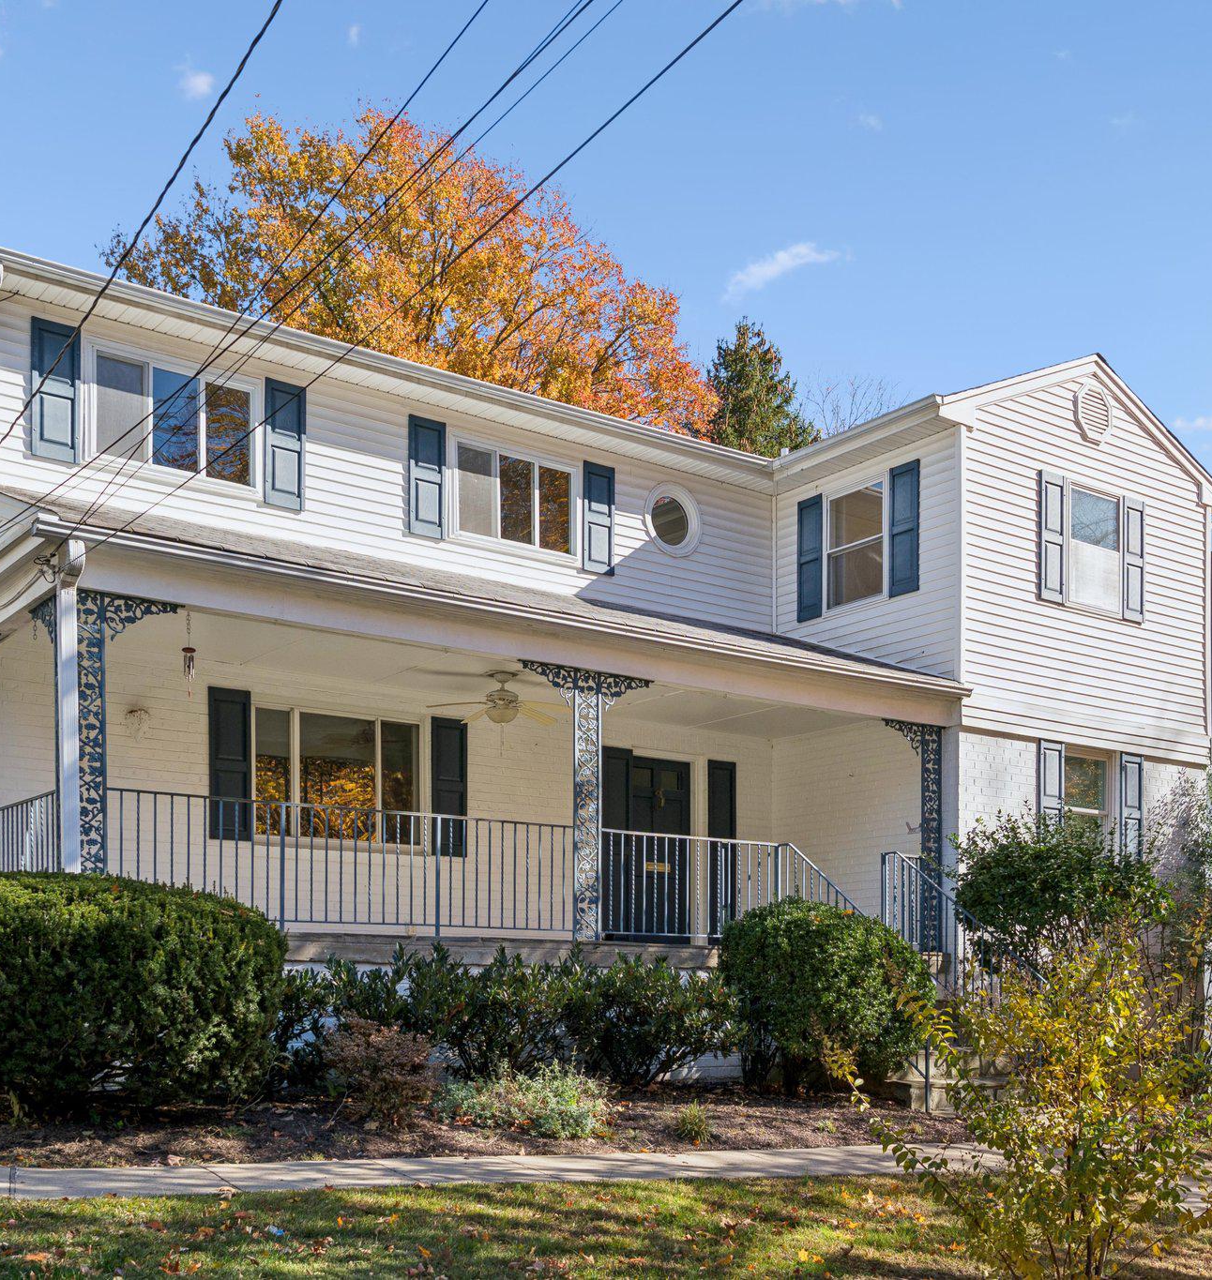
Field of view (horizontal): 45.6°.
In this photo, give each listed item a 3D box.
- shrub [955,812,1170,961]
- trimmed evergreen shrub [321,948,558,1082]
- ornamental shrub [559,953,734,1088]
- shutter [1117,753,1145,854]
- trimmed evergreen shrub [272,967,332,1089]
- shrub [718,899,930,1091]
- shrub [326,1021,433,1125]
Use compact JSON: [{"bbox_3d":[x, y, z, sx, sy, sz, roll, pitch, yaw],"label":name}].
[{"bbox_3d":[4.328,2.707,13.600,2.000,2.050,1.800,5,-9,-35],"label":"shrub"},{"bbox_3d":[-1.287,2.997,11.600,1.750,1.050,1.150,5,-9,-36],"label":"trimmed evergreen shrub"},{"bbox_3d":[0.345,3.294,12.500,1.350,1.100,1.150,5,-9,-36],"label":"ornamental shrub"},{"bbox_3d":[5.680,1.862,15.600,0.375,1.250,0.050,5,-9,-35],"label":"shutter"},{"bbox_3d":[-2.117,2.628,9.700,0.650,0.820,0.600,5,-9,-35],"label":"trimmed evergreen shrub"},{"bbox_3d":[1.895,3.060,12.500,1.650,1.550,1.600,0,-7,0],"label":"shrub"},{"bbox_3d":[-1.400,2.671,8.900,0.680,0.680,0.660,0,-7,0],"label":"shrub"}]

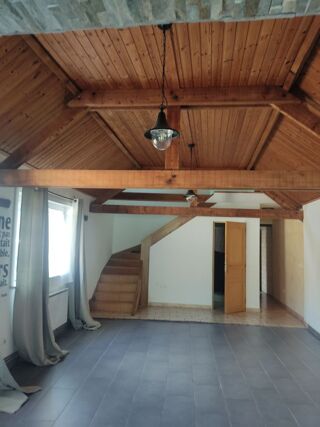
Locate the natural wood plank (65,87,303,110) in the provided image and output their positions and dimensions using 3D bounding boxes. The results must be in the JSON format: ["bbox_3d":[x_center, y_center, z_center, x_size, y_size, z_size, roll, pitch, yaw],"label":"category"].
[{"bbox_3d":[0.218,-1.202,3.226,2.420,0.185,0.100,1,-5,5],"label":"natural wood plank"}]

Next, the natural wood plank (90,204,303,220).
[{"bbox_3d":[0.687,-0.024,6.444,4.400,0.175,0.100,1,-5,5],"label":"natural wood plank"}]

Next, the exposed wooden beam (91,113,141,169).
[{"bbox_3d":[-0.626,-1.087,5.072,0.100,0.110,3.000,1,-5,8],"label":"exposed wooden beam"}]

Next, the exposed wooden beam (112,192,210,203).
[{"bbox_3d":[0.045,-0.399,8.146,2.750,0.190,0.100,1,-5,5],"label":"exposed wooden beam"}]

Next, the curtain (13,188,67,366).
[{"bbox_3d":[-1.518,0.784,4.121,0.420,2.270,0.800,1,-5,5],"label":"curtain"}]

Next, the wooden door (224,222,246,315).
[{"bbox_3d":[1.753,1.241,7.042,0.630,2.040,0.050,5,-6,-32],"label":"wooden door"}]

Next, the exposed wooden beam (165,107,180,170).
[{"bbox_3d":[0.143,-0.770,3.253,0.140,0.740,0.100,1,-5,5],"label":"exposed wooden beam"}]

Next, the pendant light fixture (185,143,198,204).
[{"bbox_3d":[0.501,-0.649,4.955,0.240,0.940,0.240,1,-5,5],"label":"pendant light fixture"}]

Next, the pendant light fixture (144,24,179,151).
[{"bbox_3d":[0.019,-0.906,2.218,0.240,0.930,0.240,1,-5,5],"label":"pendant light fixture"}]

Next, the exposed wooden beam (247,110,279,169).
[{"bbox_3d":[1.605,-1.051,4.876,0.100,0.110,3.000,1,-5,9],"label":"exposed wooden beam"}]

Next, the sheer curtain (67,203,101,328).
[{"bbox_3d":[-1.366,0.909,5.528,0.440,2.270,0.580,1,-5,5],"label":"sheer curtain"}]

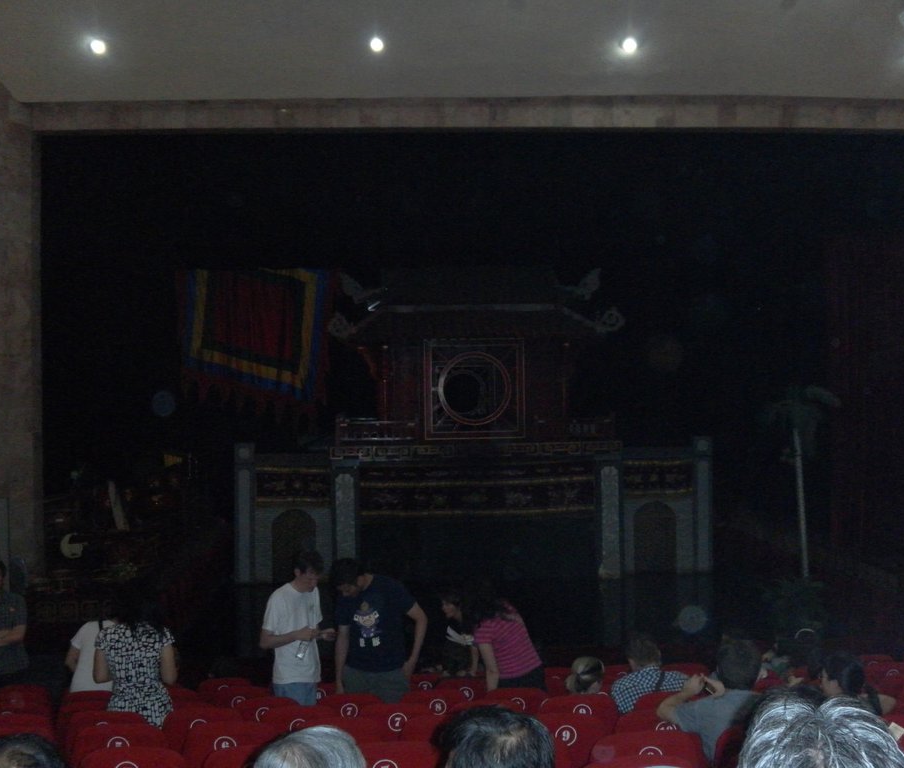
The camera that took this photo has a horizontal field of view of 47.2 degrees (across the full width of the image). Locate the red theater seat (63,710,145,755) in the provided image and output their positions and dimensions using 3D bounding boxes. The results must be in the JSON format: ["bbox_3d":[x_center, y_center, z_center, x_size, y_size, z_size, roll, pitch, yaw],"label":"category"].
[{"bbox_3d":[-2.003,2.350,6.240,0.510,0.920,0.580,-1,-1,1],"label":"red theater seat"}]

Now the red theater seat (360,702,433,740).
[{"bbox_3d":[-0.329,2.229,6.036,0.530,0.880,0.580,-1,-1,-3],"label":"red theater seat"}]

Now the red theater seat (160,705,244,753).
[{"bbox_3d":[-1.398,2.242,5.988,0.530,0.880,0.580,-1,-1,-3],"label":"red theater seat"}]

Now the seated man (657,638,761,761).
[{"bbox_3d":[1.192,1.737,4.689,0.580,1.200,0.720,-1,-1,-12],"label":"seated man"}]

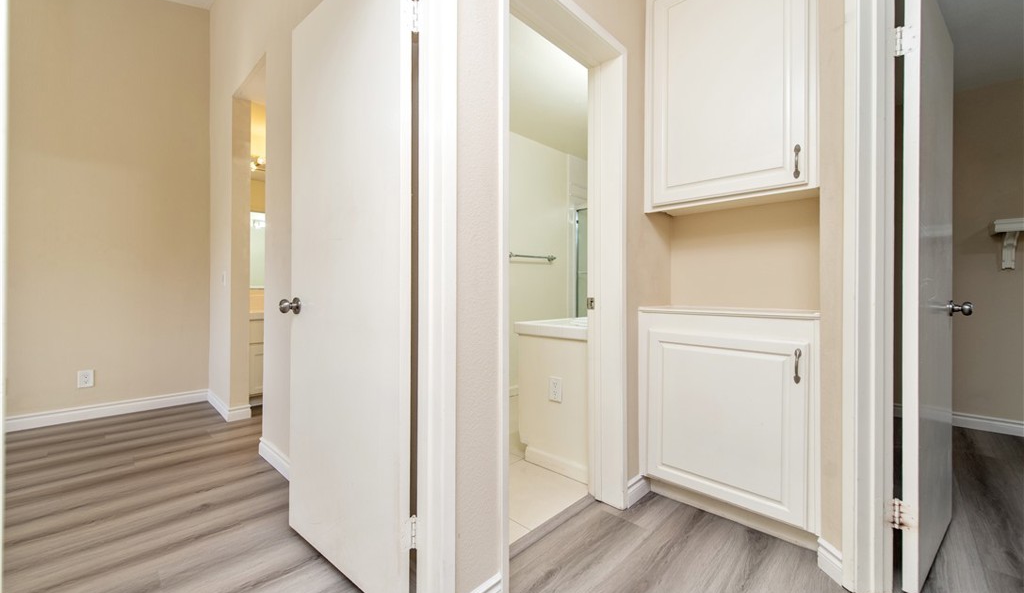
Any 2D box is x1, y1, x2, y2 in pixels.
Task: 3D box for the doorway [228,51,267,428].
[{"bbox_3d":[-1.773,-0.255,2.744,0.900,2.427,0.139,0,0,44],"label":"doorway"}]

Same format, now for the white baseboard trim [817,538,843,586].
[{"bbox_3d":[1.110,0.923,1.380,0.015,0.095,0.100,0,0,-1],"label":"white baseboard trim"}]

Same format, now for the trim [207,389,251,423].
[{"bbox_3d":[-2.412,0.907,3.372,0.866,0.100,0.150,0,0,44],"label":"trim"}]

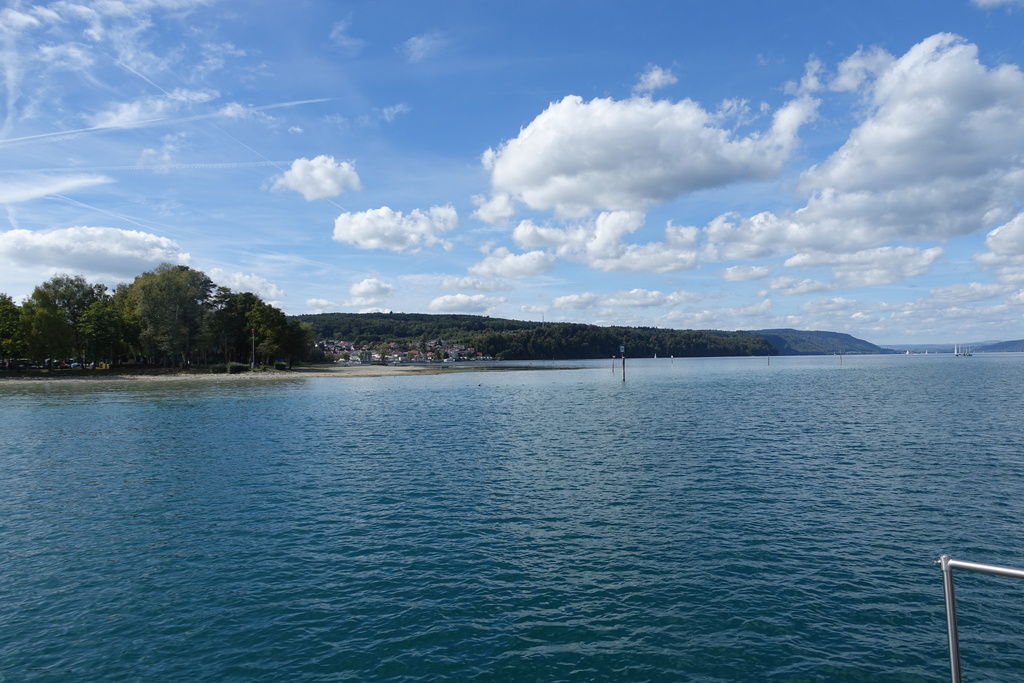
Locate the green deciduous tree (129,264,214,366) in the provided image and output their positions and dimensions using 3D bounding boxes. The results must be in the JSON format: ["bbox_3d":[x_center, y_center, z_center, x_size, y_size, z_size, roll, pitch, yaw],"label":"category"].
[{"bbox_3d":[-56.359,-4.221,113.000,12.800,17.000,12.300,0,-2,-27],"label":"green deciduous tree"}]

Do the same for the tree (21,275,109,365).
[{"bbox_3d":[-74.892,-3.340,114.000,12.200,15.800,11.800,0,-2,-33],"label":"tree"}]

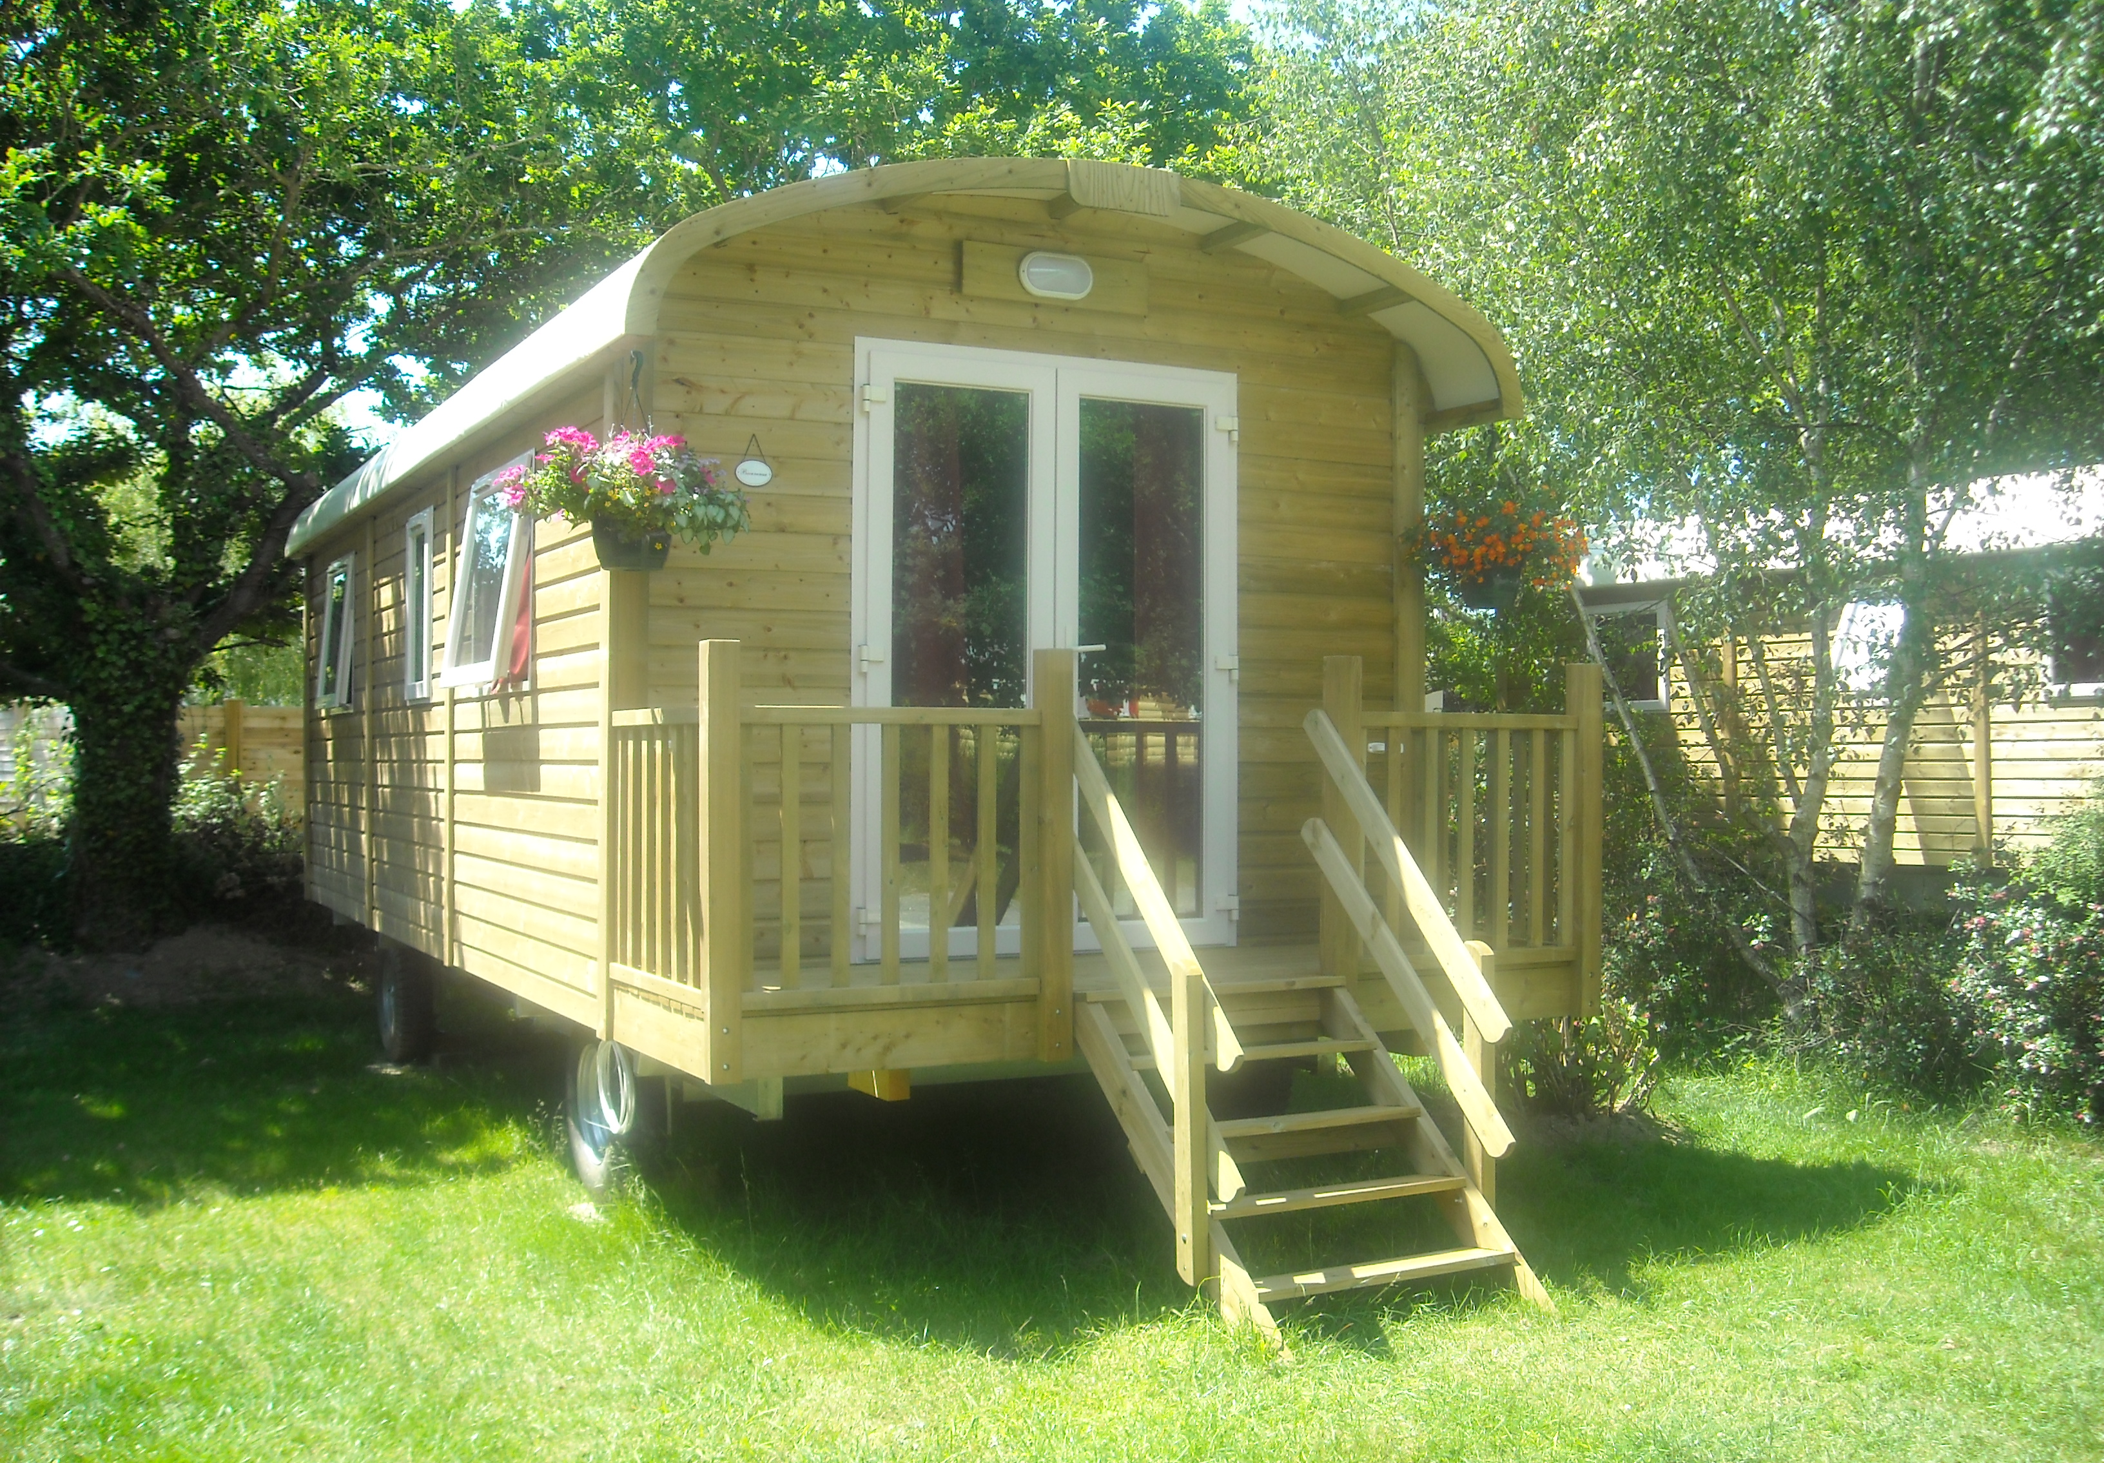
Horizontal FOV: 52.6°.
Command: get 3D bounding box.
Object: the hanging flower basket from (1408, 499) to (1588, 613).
[{"bbox_3d":[1.598,-0.648,7.790,0.618,0.422,0.577,0,-1,0],"label":"hanging flower basket"}]

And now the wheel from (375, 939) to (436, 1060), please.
[{"bbox_3d":[-3.210,1.372,10.694,0.206,0.649,0.649,0,-1,-26],"label":"wheel"}]

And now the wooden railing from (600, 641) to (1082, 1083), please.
[{"bbox_3d":[-0.672,0.369,6.514,1.133,1.210,1.045,0,-1,-26],"label":"wooden railing"}]

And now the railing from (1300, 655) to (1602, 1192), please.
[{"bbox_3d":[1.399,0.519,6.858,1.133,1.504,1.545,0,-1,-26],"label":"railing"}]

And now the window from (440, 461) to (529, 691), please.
[{"bbox_3d":[-2.163,-0.589,8.164,0.175,0.860,1.118,0,-1,-26],"label":"window"}]

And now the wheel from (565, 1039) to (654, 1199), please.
[{"bbox_3d":[-1.462,1.258,7.193,0.206,0.649,0.649,0,-1,-26],"label":"wheel"}]

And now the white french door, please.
[{"bbox_3d":[0.007,-0.269,7.507,1.516,2.112,0.113,0,-1,-26],"label":"white french door"}]

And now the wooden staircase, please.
[{"bbox_3d":[0.692,0.735,6.067,1.061,1.669,1.174,0,-1,-26],"label":"wooden staircase"}]

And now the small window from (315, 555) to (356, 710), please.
[{"bbox_3d":[-4.026,-0.531,11.967,0.134,0.868,1.030,0,-1,-26],"label":"small window"}]

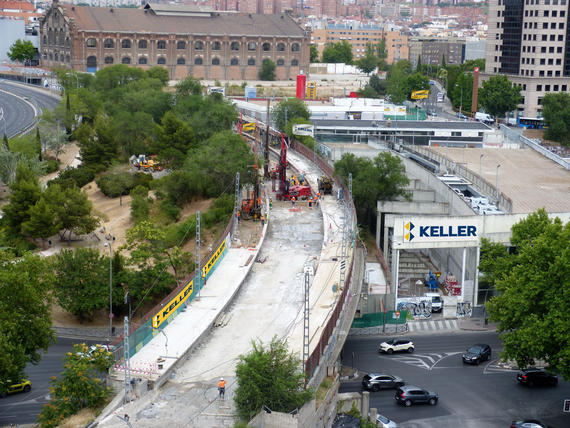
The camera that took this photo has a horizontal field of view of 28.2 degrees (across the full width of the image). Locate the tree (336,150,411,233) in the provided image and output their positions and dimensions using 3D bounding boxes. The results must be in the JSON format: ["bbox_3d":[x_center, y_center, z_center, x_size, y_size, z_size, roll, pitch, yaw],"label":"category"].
[{"bbox_3d":[13.194,-2.769,168.635,11.366,12.570,10.798,1,13,0],"label":"tree"}]

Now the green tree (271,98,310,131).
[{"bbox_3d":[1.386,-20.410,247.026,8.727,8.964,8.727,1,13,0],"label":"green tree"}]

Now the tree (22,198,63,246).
[{"bbox_3d":[-37.633,1.406,175.124,6.503,8.065,6.503,1,13,0],"label":"tree"}]

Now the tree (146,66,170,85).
[{"bbox_3d":[-38.337,-41.335,344.278,7.284,6.650,7.284,1,13,0],"label":"tree"}]

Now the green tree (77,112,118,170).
[{"bbox_3d":[-37.838,-14.555,228.719,8.498,11.790,8.498,1,13,0],"label":"green tree"}]

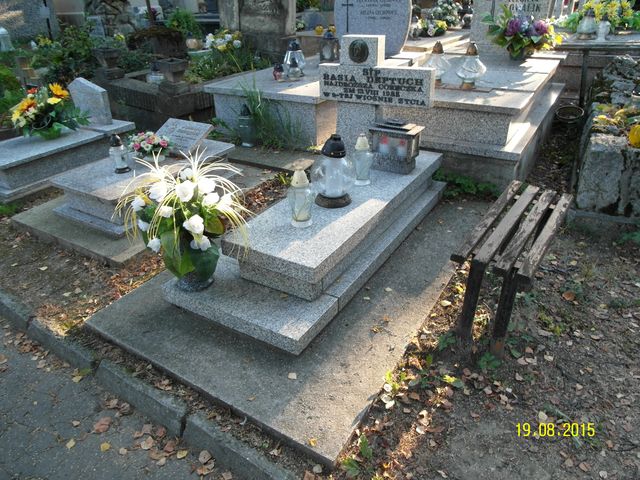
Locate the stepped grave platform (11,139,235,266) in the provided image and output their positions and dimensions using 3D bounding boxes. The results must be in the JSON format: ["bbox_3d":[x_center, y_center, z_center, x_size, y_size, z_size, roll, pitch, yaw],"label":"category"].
[{"bbox_3d":[-1.282,-0.409,3.171,1.192,0.328,1.288,16,34,28],"label":"stepped grave platform"}]

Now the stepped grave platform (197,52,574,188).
[{"bbox_3d":[0.802,-1.574,4.805,3.120,0.600,2.664,16,34,28],"label":"stepped grave platform"}]

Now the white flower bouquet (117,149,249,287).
[{"bbox_3d":[-0.605,-0.047,1.992,0.576,0.592,0.528,16,34,28],"label":"white flower bouquet"}]

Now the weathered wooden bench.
[{"bbox_3d":[0.908,0.090,2.093,0.296,0.424,0.904,18,35,31],"label":"weathered wooden bench"}]

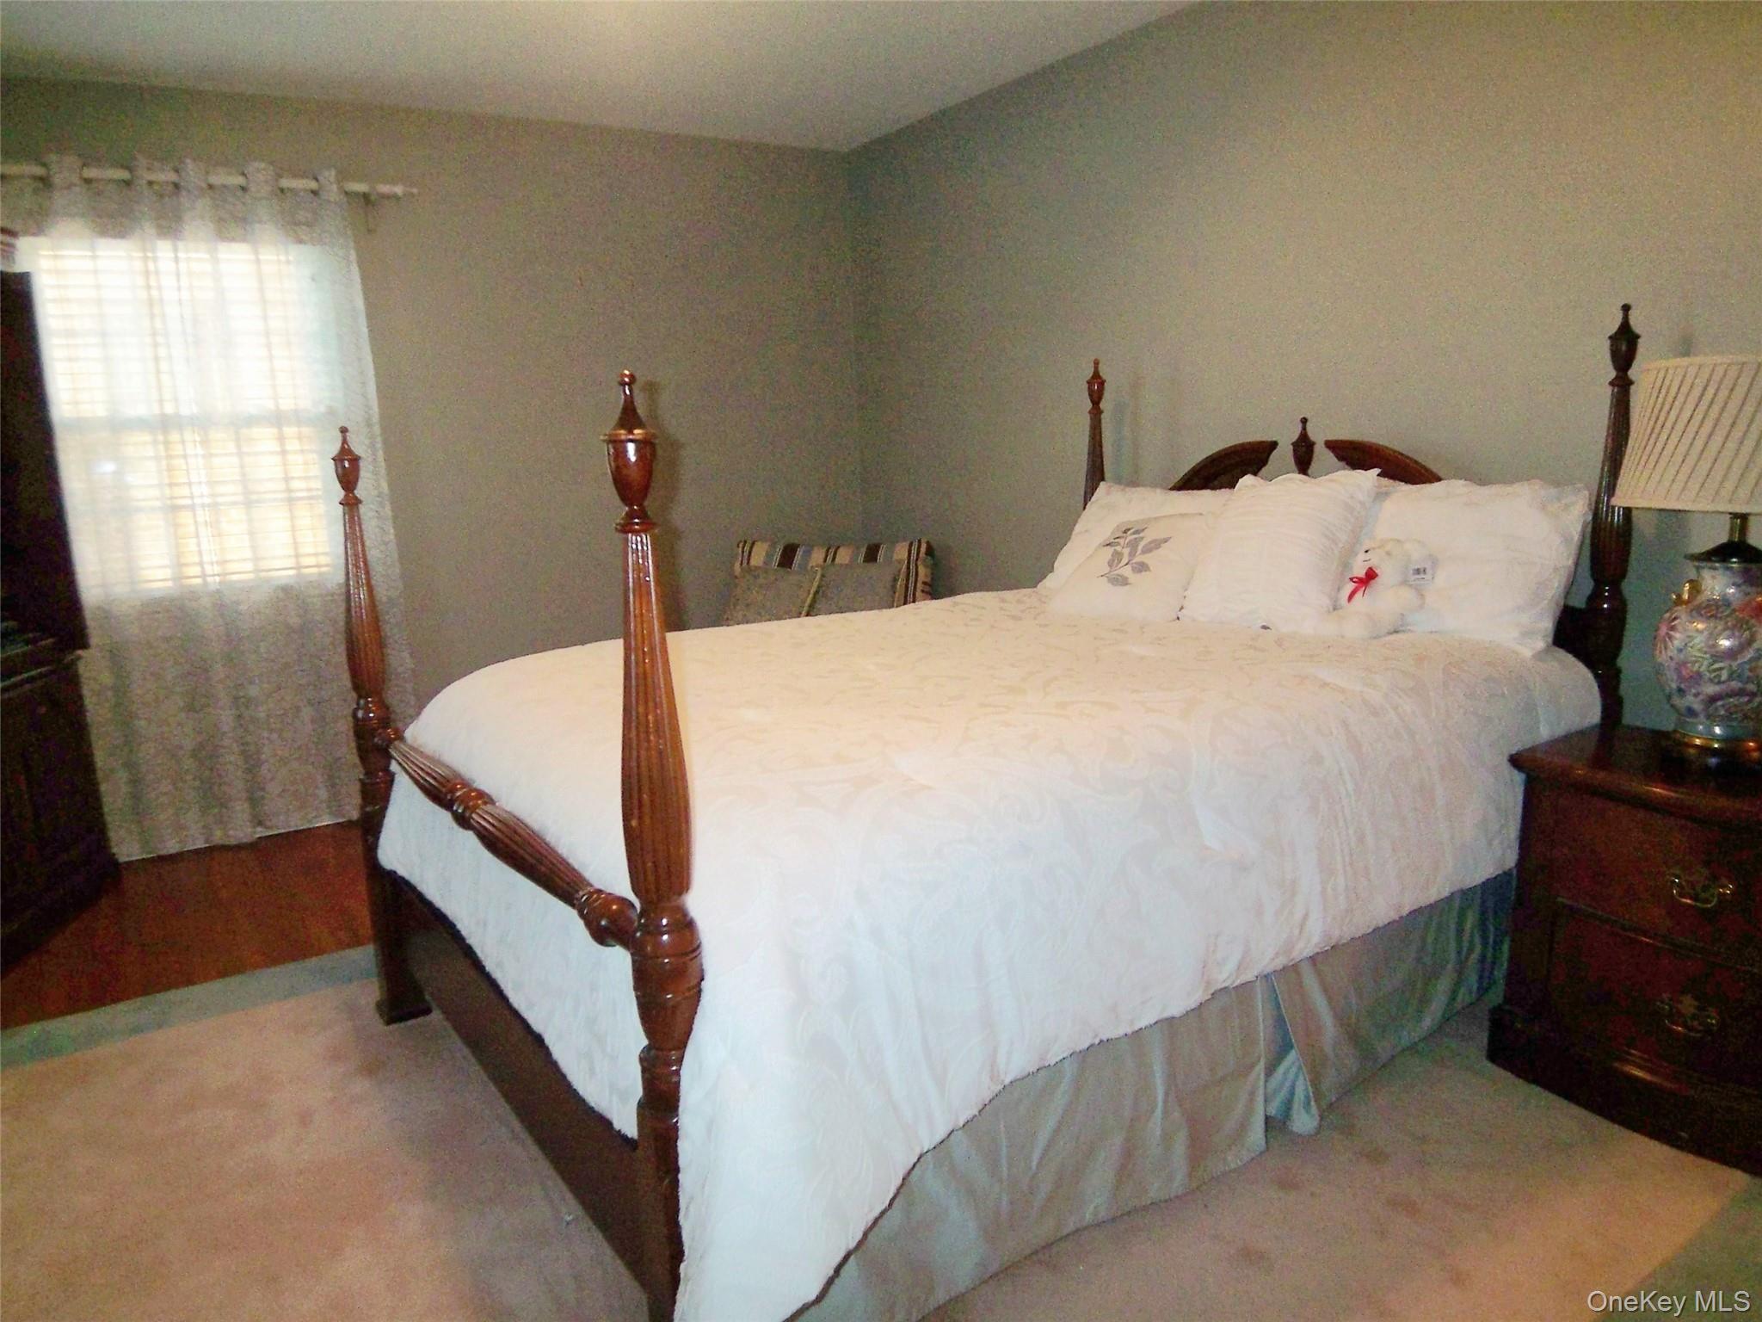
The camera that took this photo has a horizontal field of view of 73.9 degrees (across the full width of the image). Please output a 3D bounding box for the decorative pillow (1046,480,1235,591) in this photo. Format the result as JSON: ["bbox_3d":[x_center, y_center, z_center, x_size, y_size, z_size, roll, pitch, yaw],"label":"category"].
[{"bbox_3d":[0.760,-0.319,3.226,0.170,0.440,0.700,38,-14,-33],"label":"decorative pillow"}]

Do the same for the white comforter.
[{"bbox_3d":[0.228,0.295,2.602,2.142,0.712,1.714,-8,12,-34],"label":"white comforter"}]

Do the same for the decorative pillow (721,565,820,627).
[{"bbox_3d":[-0.393,-0.163,4.289,0.380,0.380,0.140,3,-11,23],"label":"decorative pillow"}]

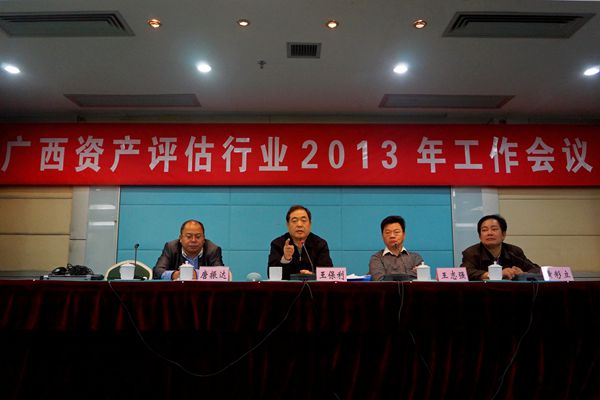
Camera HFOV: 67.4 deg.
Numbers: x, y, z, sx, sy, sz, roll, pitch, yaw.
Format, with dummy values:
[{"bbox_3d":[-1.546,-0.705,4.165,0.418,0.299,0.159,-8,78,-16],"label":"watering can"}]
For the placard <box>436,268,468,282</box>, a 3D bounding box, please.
[{"bbox_3d":[1.010,0.494,2.987,0.200,0.095,0.060,0,-10,0],"label":"placard"}]

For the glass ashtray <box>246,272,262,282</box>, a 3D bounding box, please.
[{"bbox_3d":[-0.300,0.508,2.960,0.097,0.055,0.097,0,-9,0],"label":"glass ashtray"}]

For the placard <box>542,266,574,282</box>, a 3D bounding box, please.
[{"bbox_3d":[1.700,0.492,2.987,0.200,0.095,0.060,0,-10,0],"label":"placard"}]

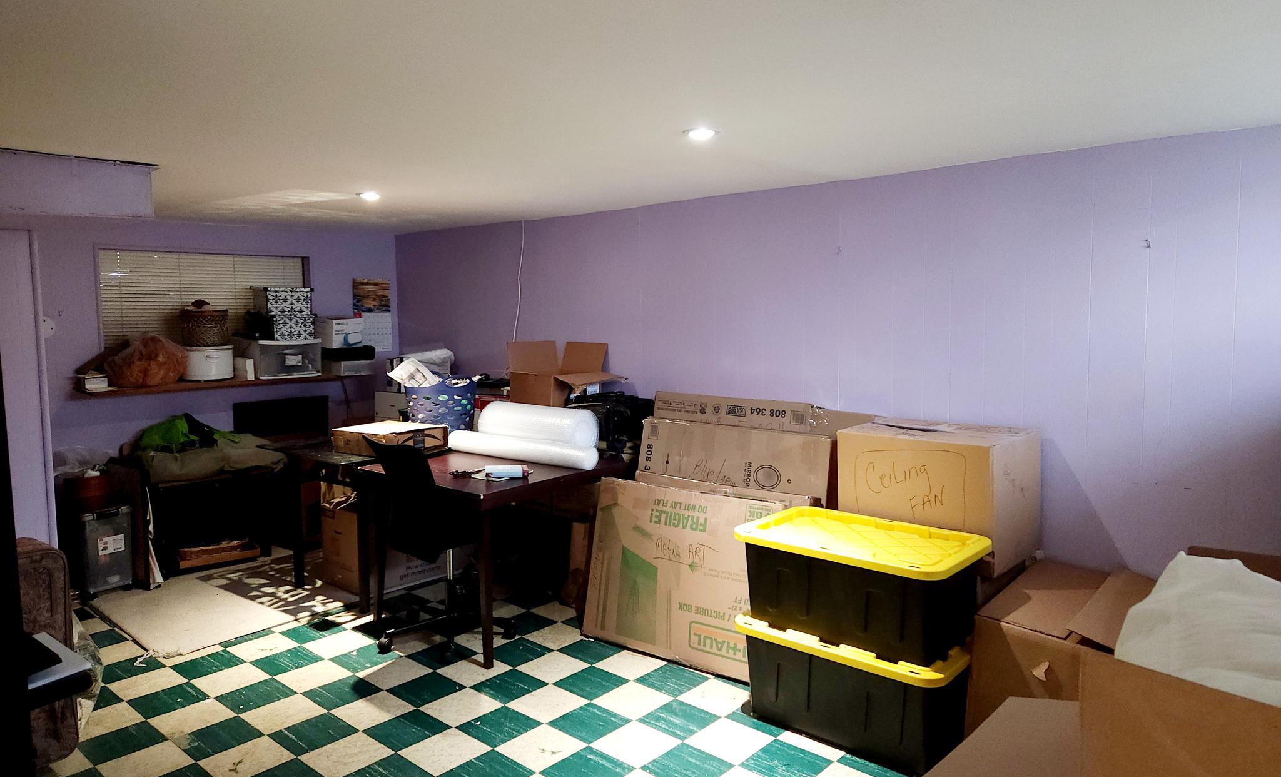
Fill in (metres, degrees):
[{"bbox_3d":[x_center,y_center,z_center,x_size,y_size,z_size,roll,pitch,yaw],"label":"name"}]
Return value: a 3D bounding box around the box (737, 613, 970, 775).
[{"bbox_3d":[0.777,1.008,2.991,0.765,0.356,0.505,4,8,44],"label":"box"}]

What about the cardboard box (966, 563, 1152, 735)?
[{"bbox_3d":[1.503,0.951,2.804,0.710,0.480,0.560,-6,8,-44],"label":"cardboard box"}]

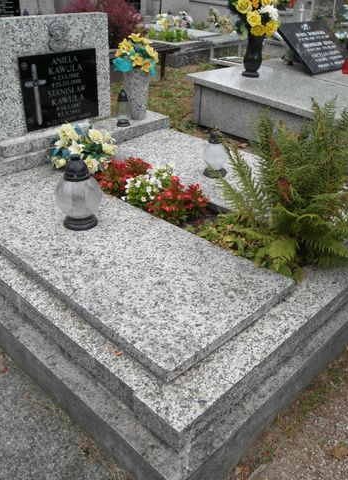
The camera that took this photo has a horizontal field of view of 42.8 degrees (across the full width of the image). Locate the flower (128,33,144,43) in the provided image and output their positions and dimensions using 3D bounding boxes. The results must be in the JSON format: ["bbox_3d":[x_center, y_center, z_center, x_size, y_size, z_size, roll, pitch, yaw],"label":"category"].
[{"bbox_3d":[-0.256,-1.375,3.011,0.110,0.065,0.115,27,39,37],"label":"flower"}]

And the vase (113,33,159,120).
[{"bbox_3d":[-0.269,-1.137,3.135,0.310,0.565,0.320,27,39,37],"label":"vase"}]

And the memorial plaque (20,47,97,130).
[{"bbox_3d":[-0.674,-0.909,2.693,0.025,0.413,0.523,27,39,37],"label":"memorial plaque"}]

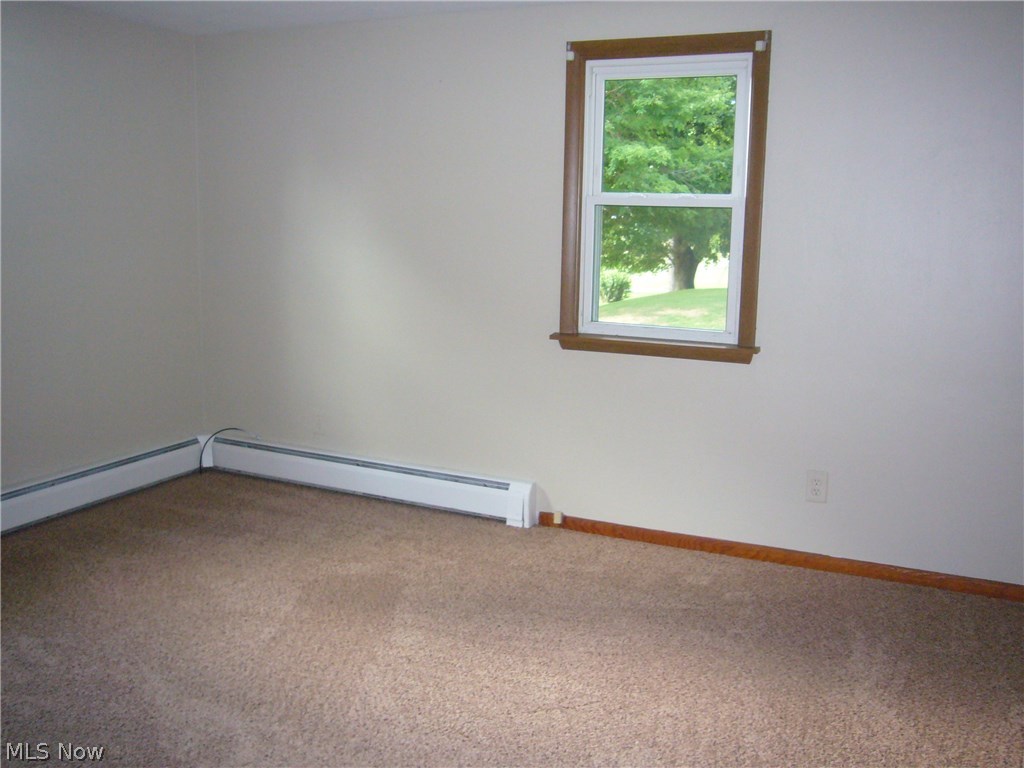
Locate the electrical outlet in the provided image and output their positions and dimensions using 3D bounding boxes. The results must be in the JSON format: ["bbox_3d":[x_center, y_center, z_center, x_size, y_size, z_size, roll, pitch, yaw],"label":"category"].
[{"bbox_3d":[1.206,0.410,3.749,0.078,0.123,0.010,6,11,24],"label":"electrical outlet"}]

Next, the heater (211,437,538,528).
[{"bbox_3d":[-0.744,0.463,4.651,1.853,0.203,0.068,6,11,24],"label":"heater"}]

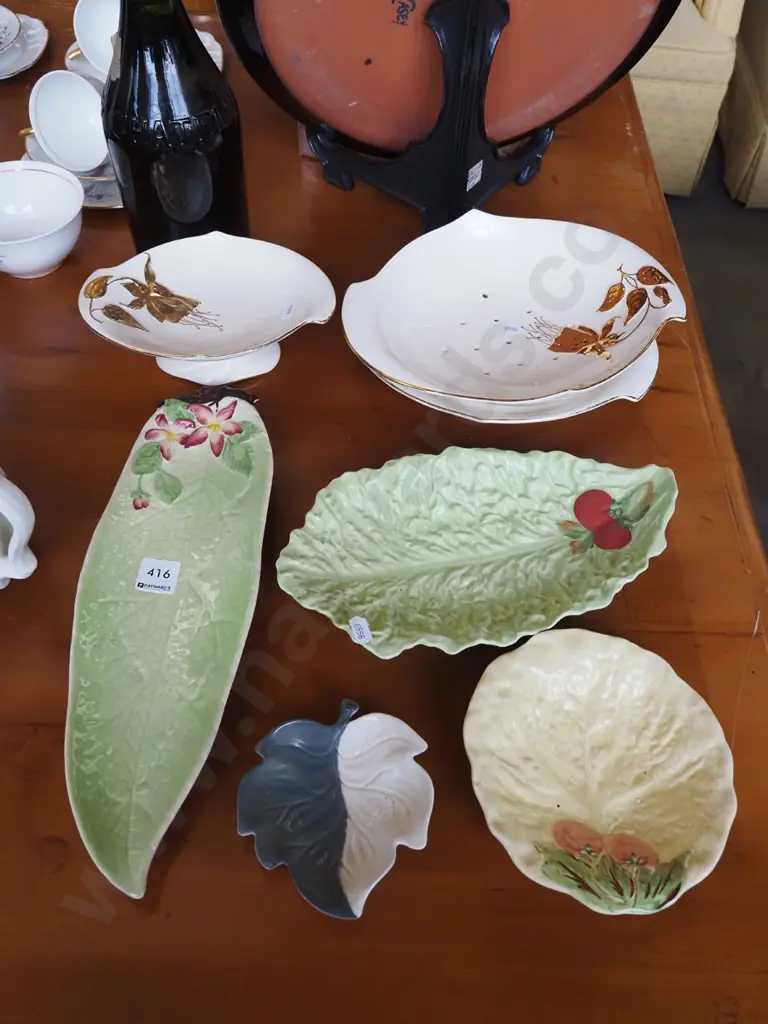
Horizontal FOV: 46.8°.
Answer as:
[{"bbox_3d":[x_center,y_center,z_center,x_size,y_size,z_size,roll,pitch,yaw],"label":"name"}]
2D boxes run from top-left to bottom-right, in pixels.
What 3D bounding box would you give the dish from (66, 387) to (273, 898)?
[{"bbox_3d":[-0.116,0.049,0.483,0.103,0.036,0.310,1,53,-2],"label":"dish"}]

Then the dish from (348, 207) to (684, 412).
[{"bbox_3d":[0.084,-0.127,0.595,0.222,0.055,0.192,3,53,0],"label":"dish"}]

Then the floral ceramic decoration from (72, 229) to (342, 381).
[{"bbox_3d":[-0.129,-0.144,0.667,0.184,0.062,0.144,0,53,-4],"label":"floral ceramic decoration"}]

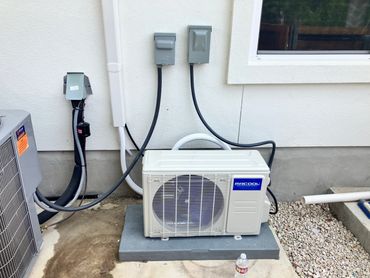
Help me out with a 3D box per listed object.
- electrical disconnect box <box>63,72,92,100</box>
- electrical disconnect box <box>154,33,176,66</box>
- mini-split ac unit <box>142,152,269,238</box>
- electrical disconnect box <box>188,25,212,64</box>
[{"bbox_3d":[-0.684,-0.326,1.862,0.172,0.145,0.100,-1,25,-4],"label":"electrical disconnect box"},{"bbox_3d":[-0.119,-0.543,1.815,0.121,0.174,0.085,-1,25,-4],"label":"electrical disconnect box"},{"bbox_3d":[0.134,0.357,1.894,0.757,0.483,0.280,0,25,-3],"label":"mini-split ac unit"},{"bbox_3d":[0.087,-0.572,1.819,0.137,0.211,0.085,-1,25,-4],"label":"electrical disconnect box"}]

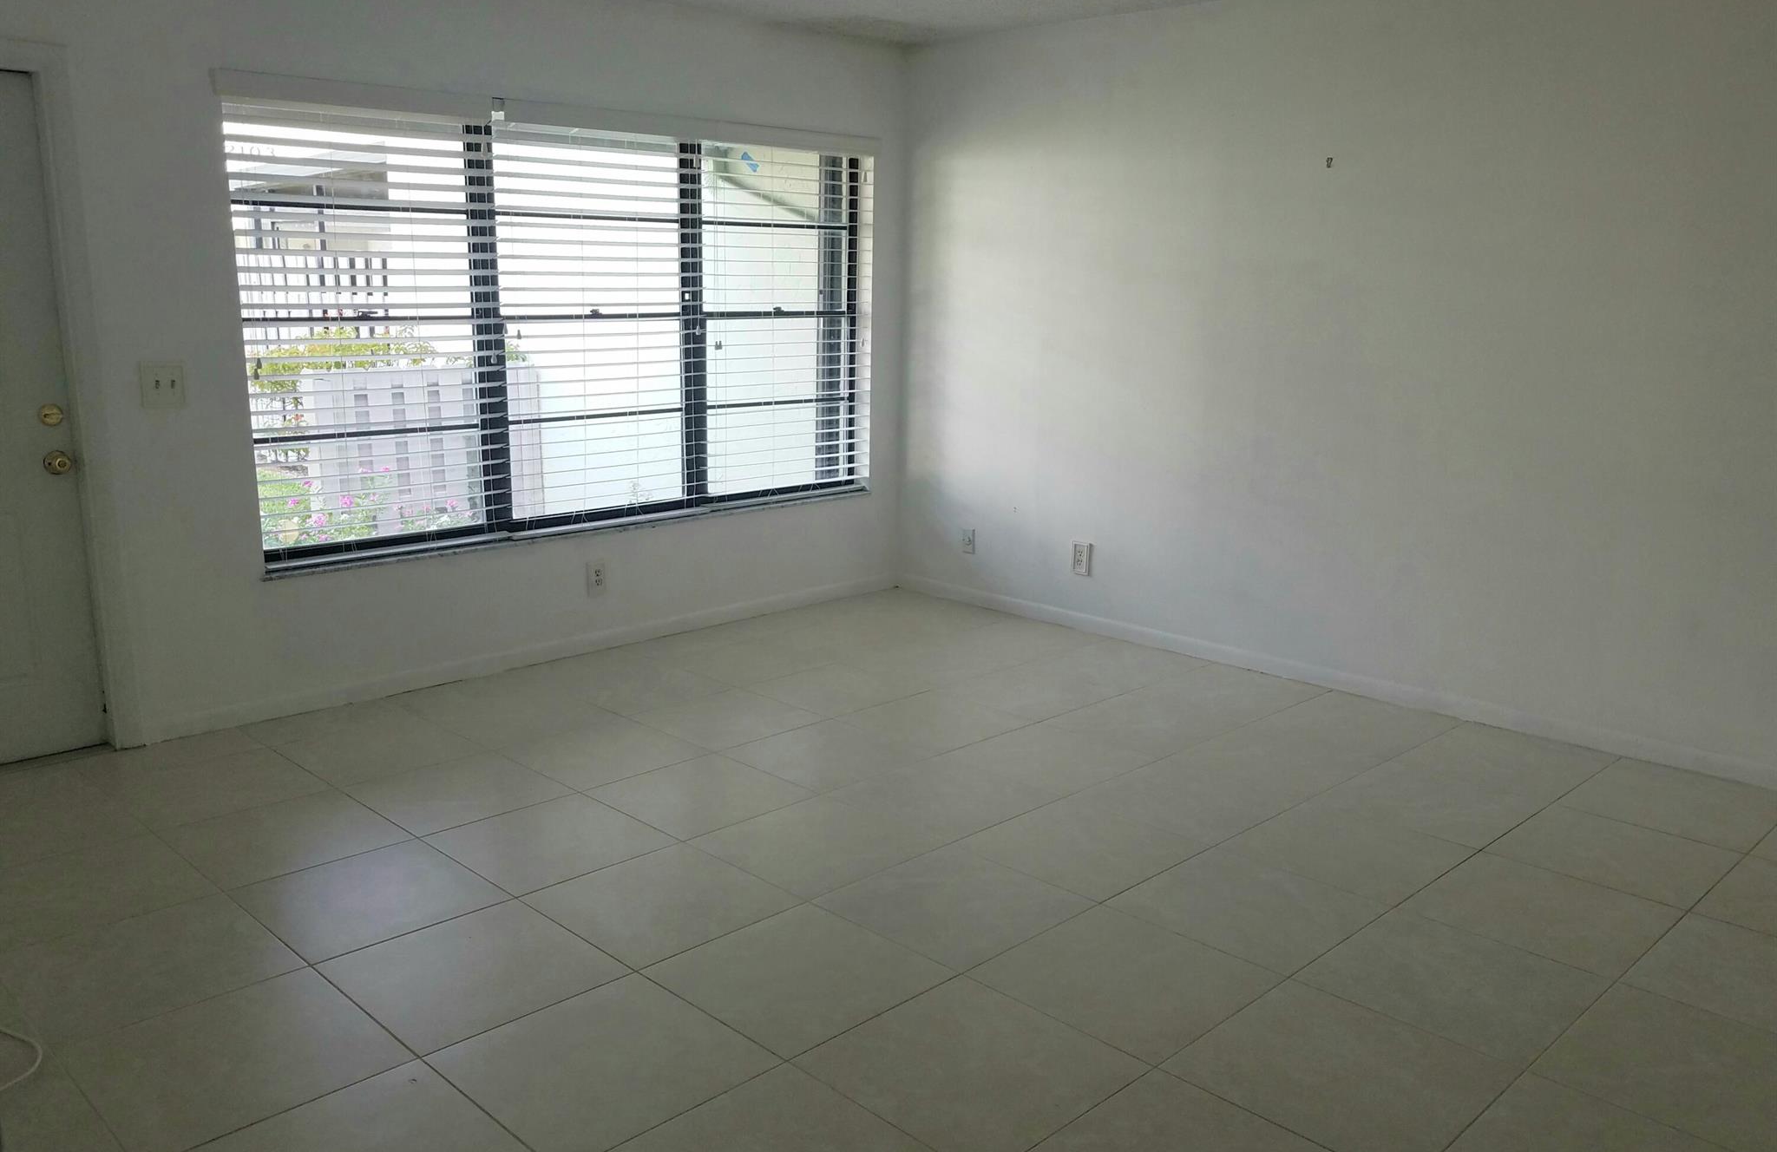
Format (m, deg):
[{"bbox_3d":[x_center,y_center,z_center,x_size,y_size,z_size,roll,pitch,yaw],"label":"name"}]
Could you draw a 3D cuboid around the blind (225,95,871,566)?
[{"bbox_3d":[-1.107,-0.955,5.263,0.110,1.501,2.788,12,17,44],"label":"blind"}]

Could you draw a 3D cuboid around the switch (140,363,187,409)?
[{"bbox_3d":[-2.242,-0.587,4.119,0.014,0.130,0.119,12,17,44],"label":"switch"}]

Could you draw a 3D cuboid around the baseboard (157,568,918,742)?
[{"bbox_3d":[-1.176,0.267,5.401,0.016,0.076,3.419,12,17,44],"label":"baseboard"}]

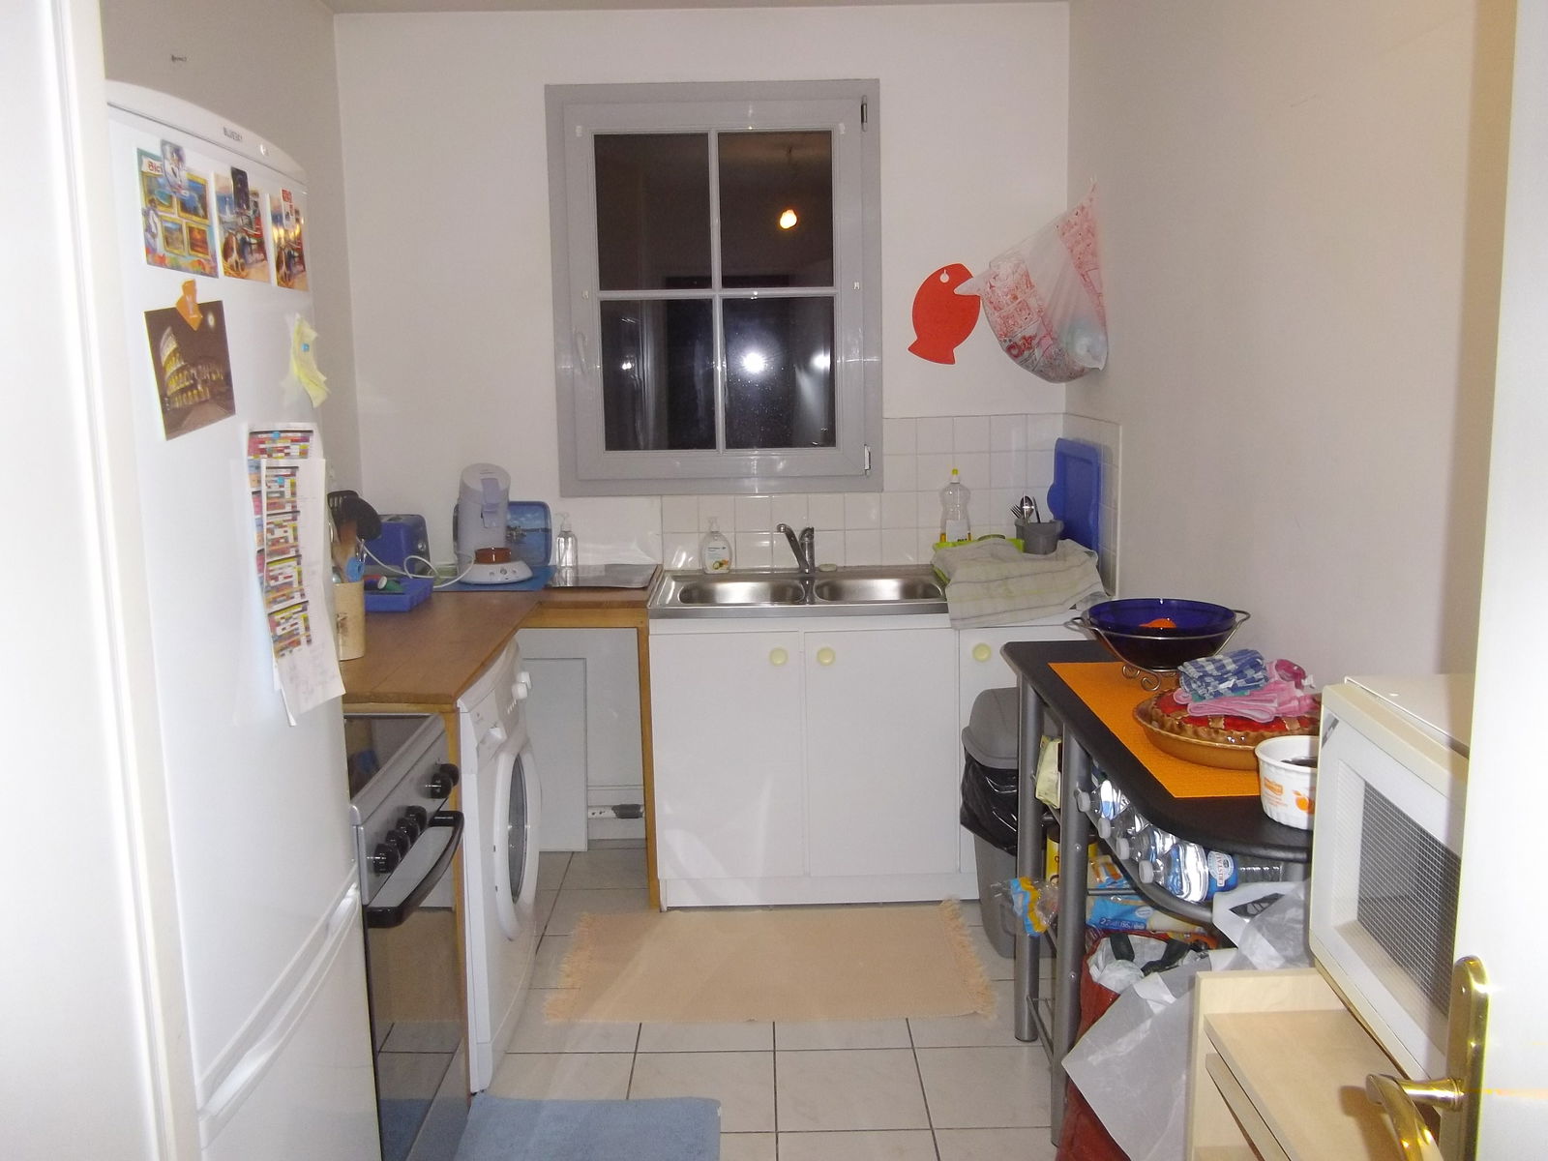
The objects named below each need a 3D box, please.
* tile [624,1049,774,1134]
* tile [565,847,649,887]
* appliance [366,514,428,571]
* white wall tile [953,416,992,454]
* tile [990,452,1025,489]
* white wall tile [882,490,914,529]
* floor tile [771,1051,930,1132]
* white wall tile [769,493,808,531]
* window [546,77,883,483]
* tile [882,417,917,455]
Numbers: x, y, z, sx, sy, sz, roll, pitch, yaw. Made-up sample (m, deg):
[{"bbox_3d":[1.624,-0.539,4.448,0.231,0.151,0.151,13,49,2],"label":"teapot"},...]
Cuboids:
[{"bbox_3d":[-0.144,1.037,2.471,0.299,0.010,0.299,-1,8,-1],"label":"tile"},{"bbox_3d":[-0.462,0.857,3.610,0.296,0.010,0.296,-1,9,-1],"label":"tile"},{"bbox_3d":[-1.102,-0.099,3.416,0.210,0.175,0.165,-1,8,-1],"label":"appliance"},{"bbox_3d":[0.597,-0.438,3.632,0.108,0.108,0.009,-1,8,-1],"label":"white wall tile"},{"bbox_3d":[0.714,-0.335,3.677,0.109,0.109,0.008,-1,9,-1],"label":"tile"},{"bbox_3d":[0.384,-0.214,3.690,0.109,0.109,0.008,-1,9,-1],"label":"white wall tile"},{"bbox_3d":[0.151,1.017,2.410,0.295,0.010,0.295,-1,8,-1],"label":"floor tile"},{"bbox_3d":[0.048,-0.205,3.618,0.109,0.109,0.010,-1,8,-1],"label":"white wall tile"},{"bbox_3d":[-0.164,-0.838,3.525,0.958,1.173,0.080,-1,8,-1],"label":"window"},{"bbox_3d":[0.377,-0.427,3.591,0.109,0.109,0.010,-1,8,-1],"label":"tile"}]

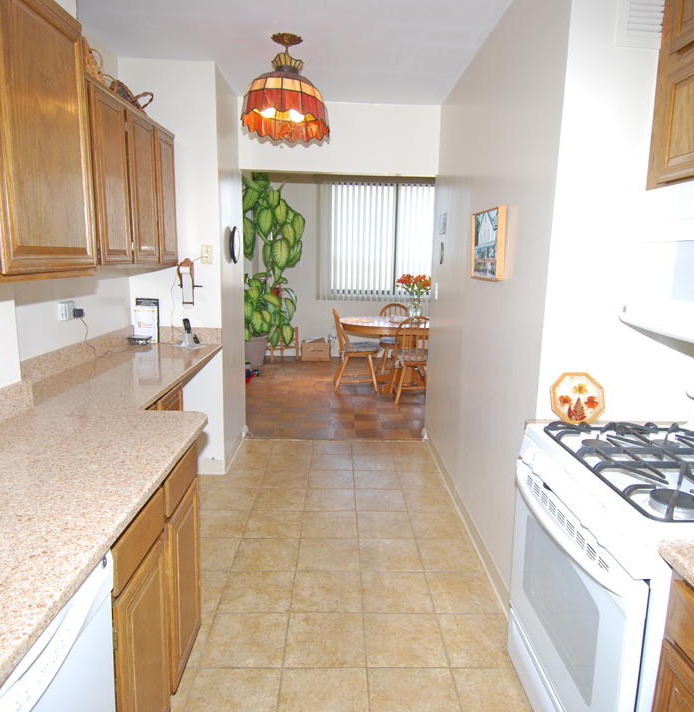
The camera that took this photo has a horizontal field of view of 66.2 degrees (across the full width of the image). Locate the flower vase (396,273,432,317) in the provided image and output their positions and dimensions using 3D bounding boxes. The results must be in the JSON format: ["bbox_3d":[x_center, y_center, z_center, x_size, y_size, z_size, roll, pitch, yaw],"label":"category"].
[{"bbox_3d":[0.744,-0.640,5.866,0.420,0.553,0.400,1,11,-1],"label":"flower vase"}]

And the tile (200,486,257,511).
[{"bbox_3d":[-0.712,0.882,3.250,0.301,0.010,0.296,1,11,-1],"label":"tile"}]

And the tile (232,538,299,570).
[{"bbox_3d":[-0.397,0.997,2.668,0.301,0.010,0.296,1,11,-1],"label":"tile"}]

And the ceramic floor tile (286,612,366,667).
[{"bbox_3d":[-0.085,1.115,2.093,0.305,0.010,0.305,0,10,-1],"label":"ceramic floor tile"}]

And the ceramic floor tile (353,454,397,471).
[{"bbox_3d":[0.197,0.777,3.852,0.303,0.010,0.300,1,11,-1],"label":"ceramic floor tile"}]

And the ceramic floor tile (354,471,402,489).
[{"bbox_3d":[0.203,0.834,3.559,0.301,0.010,0.296,1,11,-1],"label":"ceramic floor tile"}]

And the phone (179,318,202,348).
[{"bbox_3d":[-0.993,-0.148,3.382,0.110,0.180,0.105,-8,13,-40],"label":"phone"}]

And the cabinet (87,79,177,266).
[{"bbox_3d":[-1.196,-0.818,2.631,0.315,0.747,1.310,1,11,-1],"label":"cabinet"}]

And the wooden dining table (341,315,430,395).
[{"bbox_3d":[0.674,-0.021,6.065,1.530,0.740,1.070,1,11,-1],"label":"wooden dining table"}]

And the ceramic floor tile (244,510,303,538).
[{"bbox_3d":[-0.408,0.948,2.998,0.305,0.010,0.305,0,10,-1],"label":"ceramic floor tile"}]

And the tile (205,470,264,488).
[{"bbox_3d":[-0.726,0.835,3.600,0.305,0.010,0.305,0,10,-1],"label":"tile"}]

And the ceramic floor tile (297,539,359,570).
[{"bbox_3d":[-0.091,1.000,2.673,0.301,0.010,0.296,1,11,-1],"label":"ceramic floor tile"}]

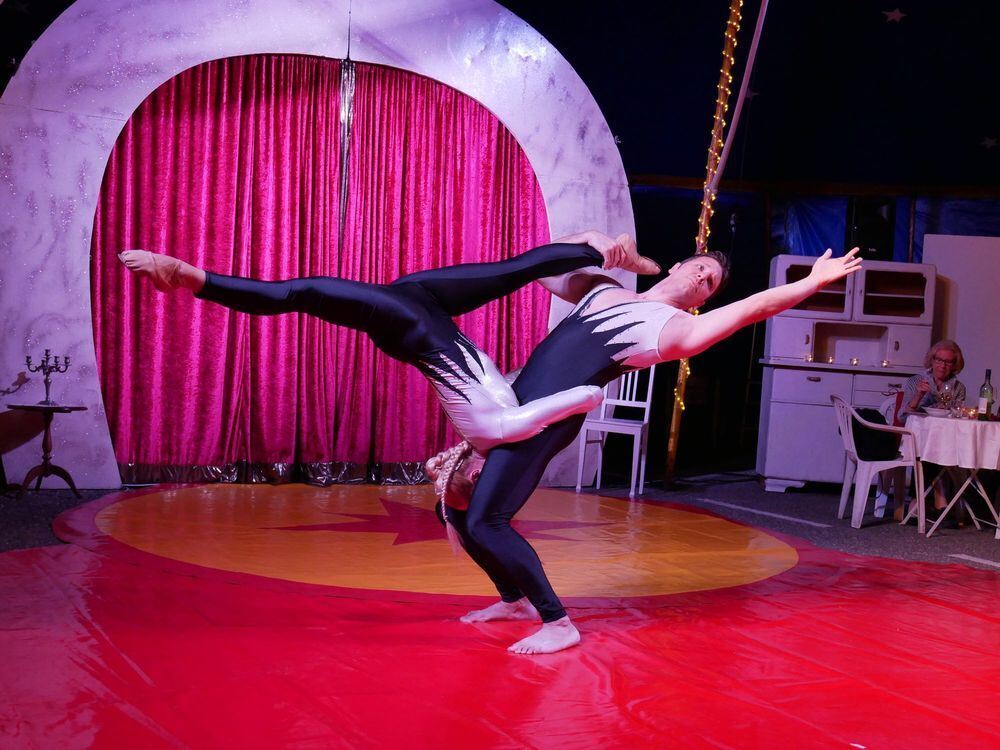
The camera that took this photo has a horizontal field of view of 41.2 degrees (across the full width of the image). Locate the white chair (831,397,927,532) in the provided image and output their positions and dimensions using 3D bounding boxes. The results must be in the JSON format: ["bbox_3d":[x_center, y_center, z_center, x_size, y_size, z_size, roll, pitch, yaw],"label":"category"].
[{"bbox_3d":[2.292,0.533,8.121,0.540,0.780,0.540,3,2,1],"label":"white chair"}]

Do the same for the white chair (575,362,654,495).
[{"bbox_3d":[0.787,0.333,8.812,0.420,0.900,0.460,4,2,18],"label":"white chair"}]

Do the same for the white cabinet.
[{"bbox_3d":[2.520,0.007,9.688,1.170,1.710,0.530,3,2,3],"label":"white cabinet"}]

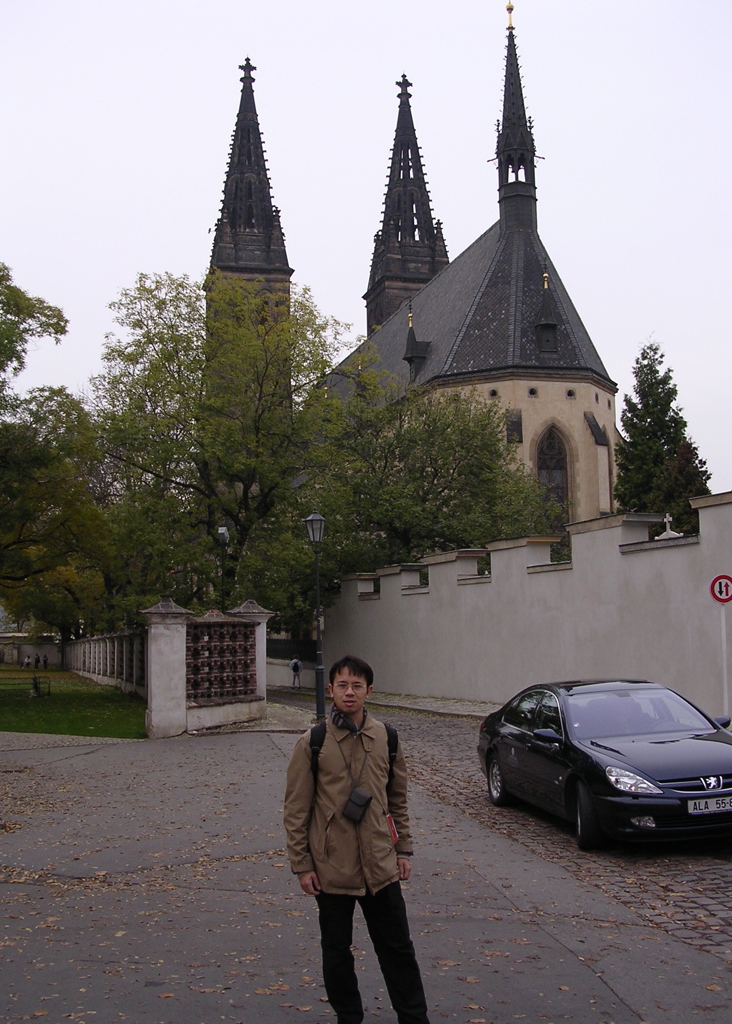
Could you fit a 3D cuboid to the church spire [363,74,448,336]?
[{"bbox_3d":[3.874,-30.628,108.205,7.300,24.359,7.300,1,-8,-16],"label":"church spire"}]

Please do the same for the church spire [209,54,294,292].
[{"bbox_3d":[-10.972,-31.723,104.838,7.300,22.465,7.300,1,-8,-16],"label":"church spire"}]

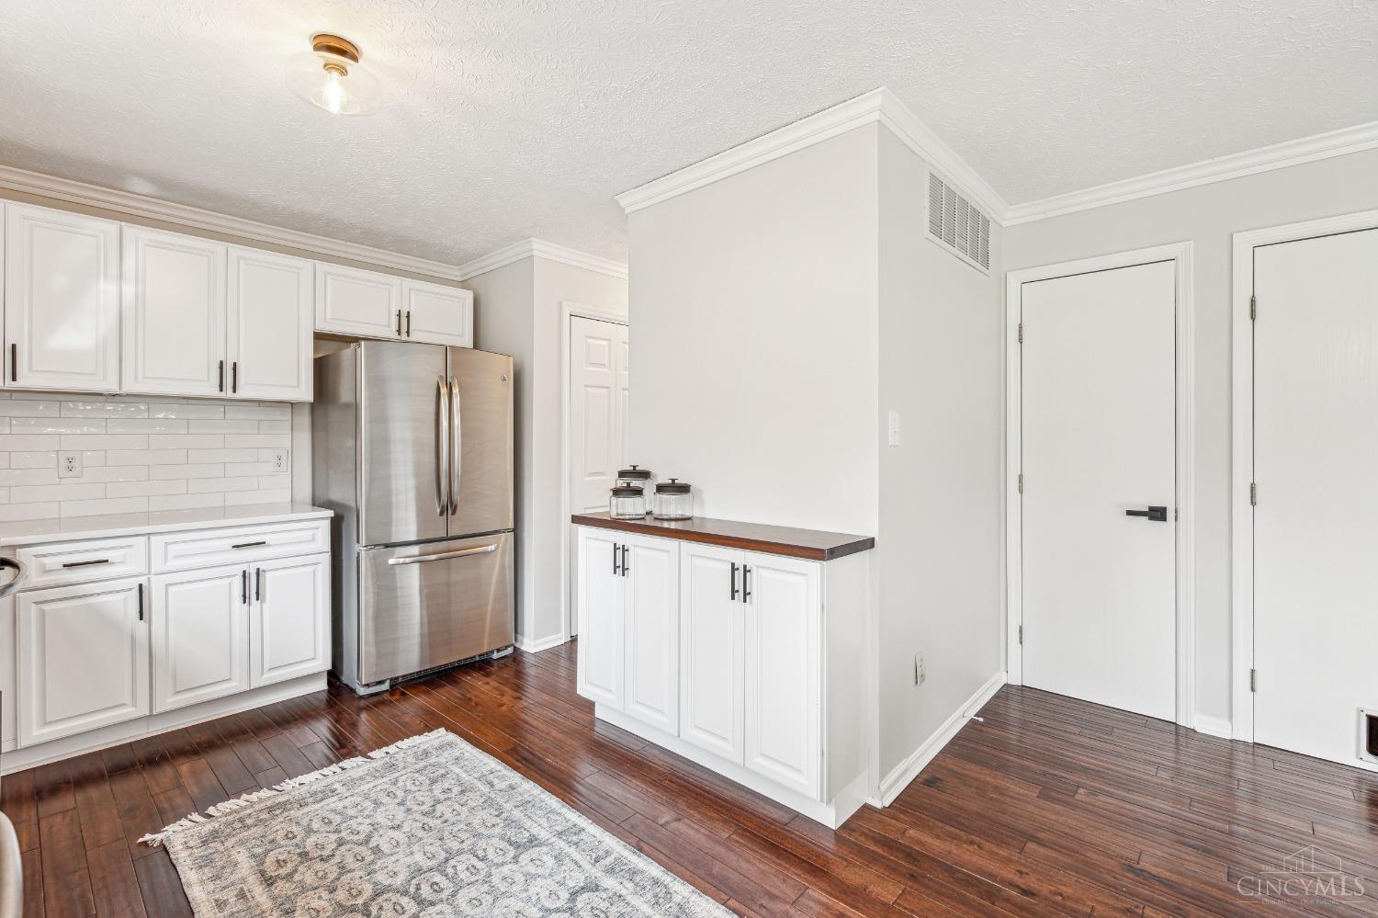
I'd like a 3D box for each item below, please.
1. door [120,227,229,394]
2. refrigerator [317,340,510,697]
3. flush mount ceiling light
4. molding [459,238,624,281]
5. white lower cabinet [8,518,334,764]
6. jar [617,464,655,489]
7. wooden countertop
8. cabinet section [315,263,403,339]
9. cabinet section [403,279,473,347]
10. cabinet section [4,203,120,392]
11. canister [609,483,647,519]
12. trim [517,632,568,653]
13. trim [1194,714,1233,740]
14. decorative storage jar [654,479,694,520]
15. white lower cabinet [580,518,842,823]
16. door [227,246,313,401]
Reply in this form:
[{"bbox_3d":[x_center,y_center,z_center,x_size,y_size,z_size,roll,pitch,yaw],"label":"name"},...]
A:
[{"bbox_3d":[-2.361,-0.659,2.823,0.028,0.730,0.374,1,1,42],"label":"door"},{"bbox_3d":[-1.577,0.284,3.579,0.740,1.775,0.880,1,1,42],"label":"refrigerator"},{"bbox_3d":[-1.063,-1.152,1.845,0.267,0.172,0.267,1,1,42],"label":"flush mount ceiling light"},{"bbox_3d":[-0.947,-1.252,4.176,0.940,0.083,0.880,1,2,42],"label":"molding"},{"bbox_3d":[-2.428,0.761,2.905,0.630,0.883,1.132,1,2,42],"label":"white lower cabinet"},{"bbox_3d":[-0.250,0.140,2.800,0.166,0.221,0.166,1,2,42],"label":"jar"},{"bbox_3d":[0.064,0.279,2.428,1.277,0.037,0.342,1,2,42],"label":"wooden countertop"},{"bbox_3d":[-1.973,-0.876,3.556,0.330,0.356,0.462,1,2,42],"label":"cabinet section"},{"bbox_3d":[-1.665,-0.883,3.896,0.330,0.356,0.454,1,2,42],"label":"cabinet section"},{"bbox_3d":[-2.664,-0.671,2.617,0.022,0.745,0.341,1,2,42],"label":"cabinet section"},{"bbox_3d":[-0.267,0.177,2.653,0.154,0.154,0.154,0,2,0],"label":"canister"},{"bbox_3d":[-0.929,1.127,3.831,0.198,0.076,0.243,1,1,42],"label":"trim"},{"bbox_3d":[2.226,1.135,2.600,0.125,0.078,0.018,1,1,42],"label":"trim"},{"bbox_3d":[-0.065,0.168,2.600,0.172,0.168,0.172,0,1,0],"label":"decorative storage jar"},{"bbox_3d":[0.074,0.750,2.442,1.253,0.897,0.332,1,2,42],"label":"white lower cabinet"},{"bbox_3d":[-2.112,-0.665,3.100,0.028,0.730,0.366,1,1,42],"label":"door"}]

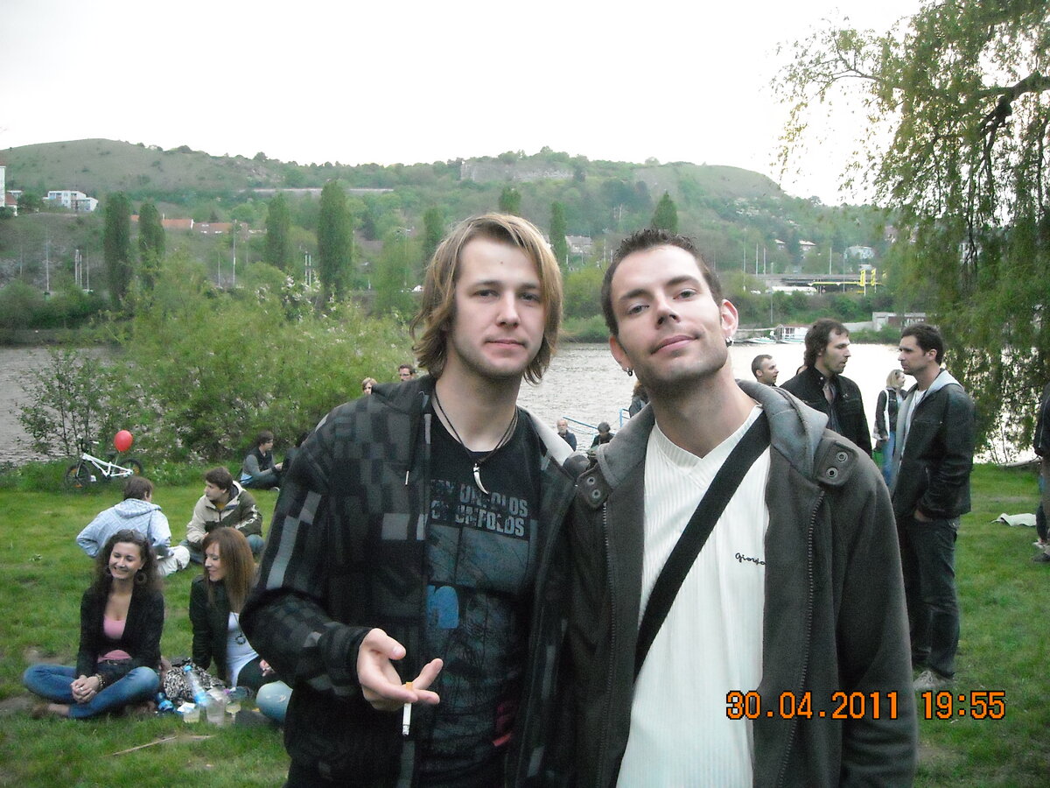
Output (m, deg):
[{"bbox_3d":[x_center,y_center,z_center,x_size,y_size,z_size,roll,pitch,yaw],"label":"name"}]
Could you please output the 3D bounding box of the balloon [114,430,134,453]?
[{"bbox_3d":[-6.497,0.758,17.200,0.305,0.360,0.305,9,4,0],"label":"balloon"}]

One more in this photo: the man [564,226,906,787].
[{"bbox_3d":[0.290,0.680,1.570,0.580,1.820,0.380,1,4,16],"label":"man"}]

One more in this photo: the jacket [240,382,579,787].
[{"bbox_3d":[-0.135,0.280,1.540,0.580,0.660,0.420,-1,4,-19],"label":"jacket"}]

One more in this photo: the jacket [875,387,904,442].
[{"bbox_3d":[4.420,0.243,12.800,0.460,0.620,0.290,-4,6,-43],"label":"jacket"}]

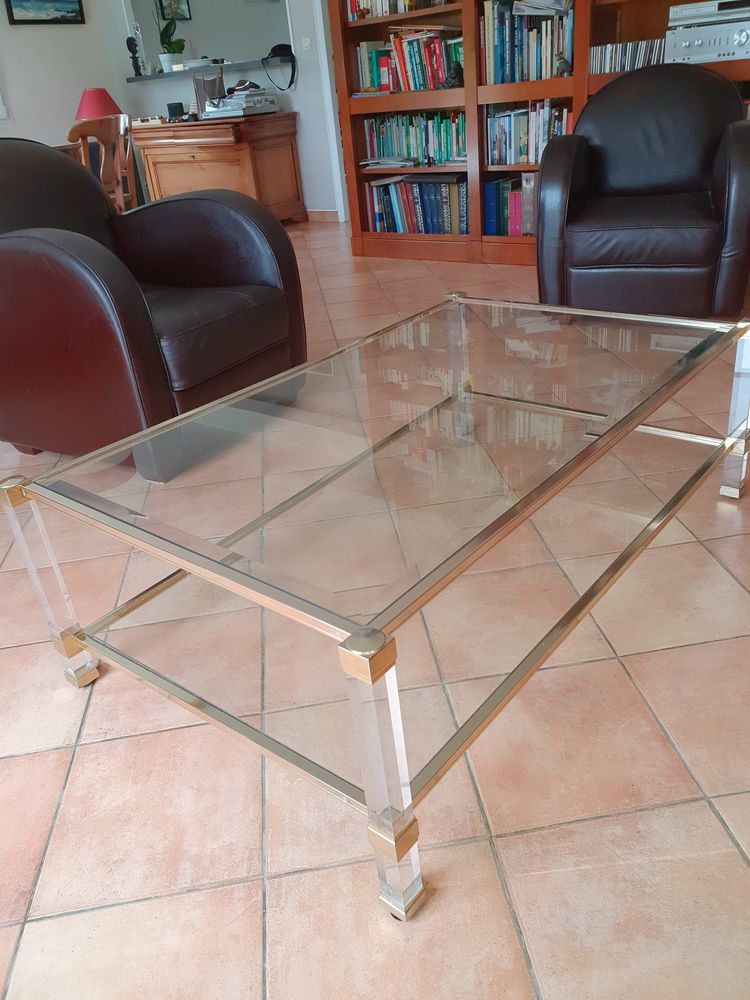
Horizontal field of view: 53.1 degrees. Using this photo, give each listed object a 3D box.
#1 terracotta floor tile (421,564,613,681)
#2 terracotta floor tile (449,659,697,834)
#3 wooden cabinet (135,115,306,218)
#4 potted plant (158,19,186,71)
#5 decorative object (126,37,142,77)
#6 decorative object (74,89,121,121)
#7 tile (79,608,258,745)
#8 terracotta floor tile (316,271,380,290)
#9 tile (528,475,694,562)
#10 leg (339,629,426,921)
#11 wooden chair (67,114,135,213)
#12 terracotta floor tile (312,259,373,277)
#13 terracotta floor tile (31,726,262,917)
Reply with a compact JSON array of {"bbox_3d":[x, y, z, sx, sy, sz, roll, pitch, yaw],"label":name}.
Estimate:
[{"bbox_3d":[0.273,0.248,1.555,0.330,0.010,0.330,-8,29,-4],"label":"terracotta floor tile"},{"bbox_3d":[0.316,0.402,1.267,0.330,0.010,0.330,-8,29,-4],"label":"terracotta floor tile"},{"bbox_3d":[-1.363,-2.908,6.710,1.428,0.867,0.564,16,35,34],"label":"wooden cabinet"},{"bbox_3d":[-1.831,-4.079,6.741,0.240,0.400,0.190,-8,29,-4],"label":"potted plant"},{"bbox_3d":[-2.331,-4.290,7.266,0.108,0.321,0.090,-5,28,2],"label":"decorative object"},{"bbox_3d":[-2.439,-3.395,6.650,0.390,0.450,0.390,-8,29,-4],"label":"decorative object"},{"bbox_3d":[-0.402,0.352,1.560,0.340,0.012,0.340,-8,28,-4],"label":"tile"},{"bbox_3d":[-0.165,-1.344,4.645,0.340,0.012,0.340,-8,28,-4],"label":"terracotta floor tile"},{"bbox_3d":[0.578,0.045,1.937,0.340,0.012,0.340,-8,28,-4],"label":"tile"},{"bbox_3d":[0.014,0.363,0.949,0.047,0.462,0.047,17,36,36],"label":"leg"},{"bbox_3d":[-1.897,-2.034,5.171,0.500,1.018,0.450,13,34,31],"label":"wooden chair"},{"bbox_3d":[-0.204,-1.439,4.724,0.330,0.010,0.330,-8,29,-4],"label":"terracotta floor tile"},{"bbox_3d":[-0.357,0.512,1.257,0.340,0.012,0.340,-8,28,-4],"label":"terracotta floor tile"}]

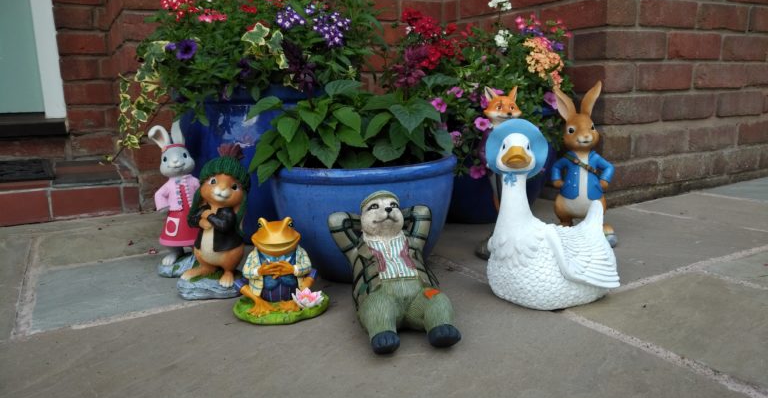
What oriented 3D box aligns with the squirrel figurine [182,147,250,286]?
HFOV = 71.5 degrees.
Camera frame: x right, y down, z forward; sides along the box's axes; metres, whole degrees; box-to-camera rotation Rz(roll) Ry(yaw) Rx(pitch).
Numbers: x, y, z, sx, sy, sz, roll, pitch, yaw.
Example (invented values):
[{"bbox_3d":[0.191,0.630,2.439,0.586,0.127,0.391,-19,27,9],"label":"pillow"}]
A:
[{"bbox_3d":[-0.247,0.030,0.813,0.115,0.223,0.095,0,12,8],"label":"squirrel figurine"}]

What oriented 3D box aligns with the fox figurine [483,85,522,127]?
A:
[{"bbox_3d":[0.206,-0.053,0.961,0.120,0.298,0.120,0,12,4],"label":"fox figurine"}]

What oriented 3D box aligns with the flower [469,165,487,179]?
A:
[{"bbox_3d":[0.193,-0.055,1.100,0.036,0.028,0.024,0,12,5],"label":"flower"}]

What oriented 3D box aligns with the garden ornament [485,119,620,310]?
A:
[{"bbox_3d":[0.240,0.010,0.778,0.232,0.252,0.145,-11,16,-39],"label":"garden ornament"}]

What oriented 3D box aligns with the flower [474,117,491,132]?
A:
[{"bbox_3d":[0.203,-0.154,1.100,0.034,0.031,0.022,-1,12,0],"label":"flower"}]

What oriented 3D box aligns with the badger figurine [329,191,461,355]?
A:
[{"bbox_3d":[0.013,0.078,0.692,0.147,0.161,0.195,-4,13,-12],"label":"badger figurine"}]

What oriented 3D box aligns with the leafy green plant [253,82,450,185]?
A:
[{"bbox_3d":[-0.052,-0.110,0.851,0.320,0.150,0.270,-1,12,0],"label":"leafy green plant"}]

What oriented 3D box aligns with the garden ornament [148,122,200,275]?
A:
[{"bbox_3d":[-0.343,-0.003,0.902,0.097,0.256,0.085,-5,12,-16],"label":"garden ornament"}]

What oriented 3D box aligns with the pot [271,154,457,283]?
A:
[{"bbox_3d":[-0.032,0.020,0.920,0.312,0.189,0.312,-1,12,0],"label":"pot"}]

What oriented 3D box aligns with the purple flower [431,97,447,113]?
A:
[{"bbox_3d":[0.110,-0.189,1.075,0.033,0.033,0.020,2,1,15],"label":"purple flower"}]

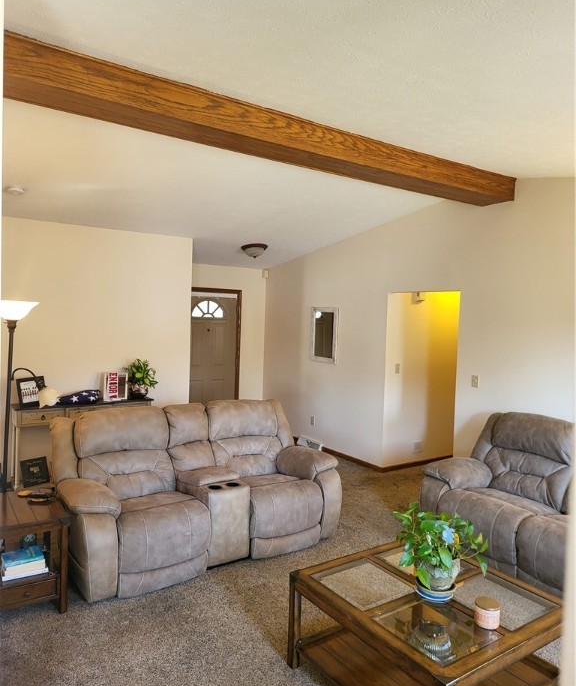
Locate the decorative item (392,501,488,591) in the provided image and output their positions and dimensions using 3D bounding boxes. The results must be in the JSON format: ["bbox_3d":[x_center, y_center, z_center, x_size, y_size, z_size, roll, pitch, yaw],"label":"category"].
[{"bbox_3d":[0.712,1.011,2.538,0.390,0.390,0.390,2,3,0],"label":"decorative item"}]

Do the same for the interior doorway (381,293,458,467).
[{"bbox_3d":[1.441,0.491,5.718,0.120,2.065,0.960,-1,4,-35],"label":"interior doorway"}]

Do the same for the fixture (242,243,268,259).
[{"bbox_3d":[-0.406,-1.148,6.630,0.335,0.140,0.335,-4,-4,0],"label":"fixture"}]

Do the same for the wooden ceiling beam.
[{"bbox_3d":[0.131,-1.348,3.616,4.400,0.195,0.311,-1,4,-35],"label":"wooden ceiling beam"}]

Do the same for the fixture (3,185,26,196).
[{"bbox_3d":[-2.233,-1.249,4.365,0.145,0.045,0.145,-1,-5,-35],"label":"fixture"}]

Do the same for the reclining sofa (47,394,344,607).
[{"bbox_3d":[-0.668,1.042,4.136,2.000,1.030,1.010,-1,4,-35],"label":"reclining sofa"}]

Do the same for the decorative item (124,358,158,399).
[{"bbox_3d":[-1.577,0.383,5.731,0.360,0.435,0.320,-1,4,-35],"label":"decorative item"}]

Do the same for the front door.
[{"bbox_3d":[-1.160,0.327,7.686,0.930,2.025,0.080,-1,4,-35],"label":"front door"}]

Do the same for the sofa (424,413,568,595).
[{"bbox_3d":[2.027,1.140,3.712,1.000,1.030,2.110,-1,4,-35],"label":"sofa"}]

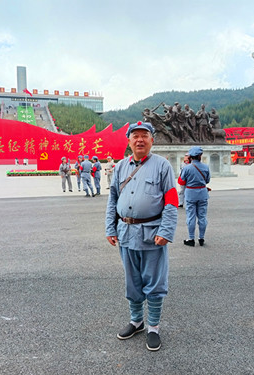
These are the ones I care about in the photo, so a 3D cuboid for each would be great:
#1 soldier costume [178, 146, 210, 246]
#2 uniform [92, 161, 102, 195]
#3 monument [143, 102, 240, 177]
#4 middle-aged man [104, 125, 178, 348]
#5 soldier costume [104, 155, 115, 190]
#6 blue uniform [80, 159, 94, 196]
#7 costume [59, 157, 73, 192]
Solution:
[{"bbox_3d":[1.171,0.137,5.974,0.510,1.661,0.370,-1,4,-10],"label":"soldier costume"},{"bbox_3d":[-1.303,-0.438,14.895,0.420,1.483,0.450,2,5,30],"label":"uniform"},{"bbox_3d":[5.375,-3.961,28.959,8.100,6.218,2.700,-2,4,-15],"label":"monument"},{"bbox_3d":[0.133,0.336,2.809,0.550,1.716,0.410,1,4,18],"label":"middle-aged man"},{"bbox_3d":[-0.914,-0.741,17.842,0.560,1.672,0.400,0,4,12],"label":"soldier costume"},{"bbox_3d":[-1.674,-0.426,14.368,0.550,1.522,0.420,-2,4,-12],"label":"blue uniform"},{"bbox_3d":[-2.921,-0.630,16.620,0.600,1.678,0.420,-2,4,-14],"label":"costume"}]

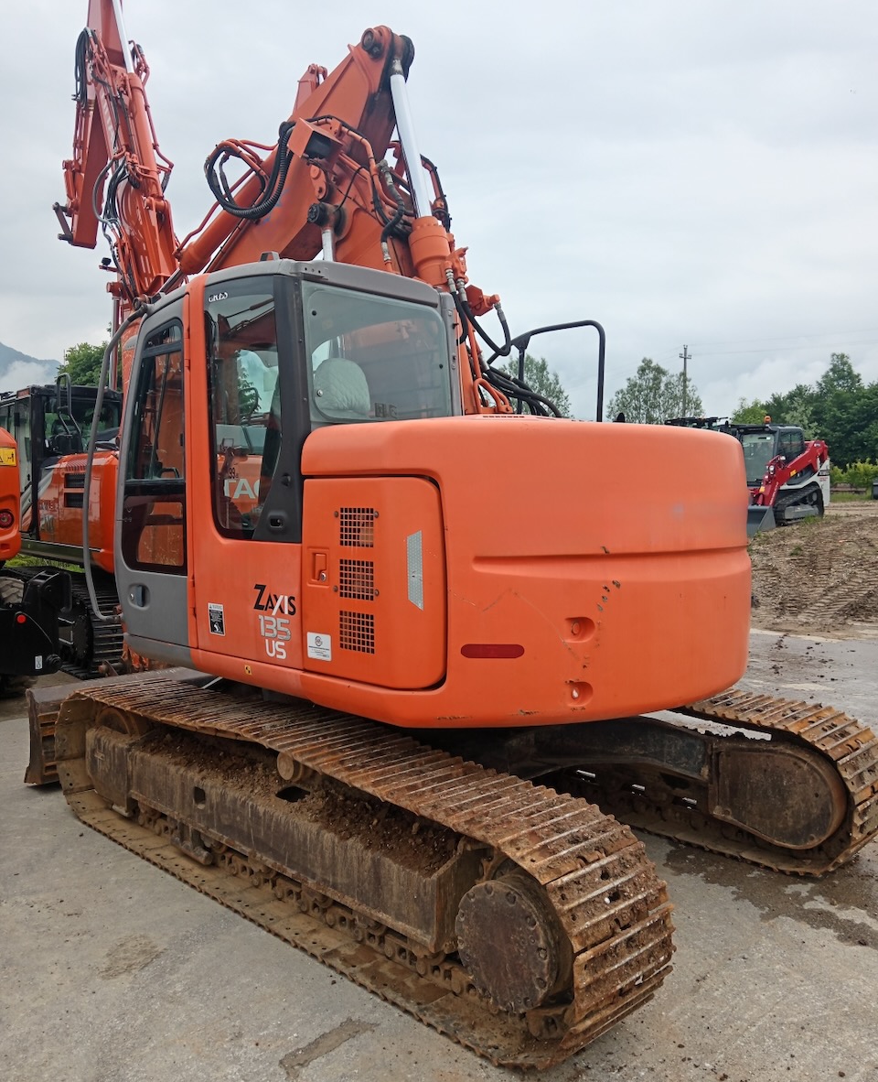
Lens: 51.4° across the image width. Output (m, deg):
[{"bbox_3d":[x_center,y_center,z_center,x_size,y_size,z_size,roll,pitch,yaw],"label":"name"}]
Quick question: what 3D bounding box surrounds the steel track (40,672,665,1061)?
[{"bbox_3d":[-0.678,1.149,3.960,0.530,0.720,3.560,-2,4,-45],"label":"steel track"}]

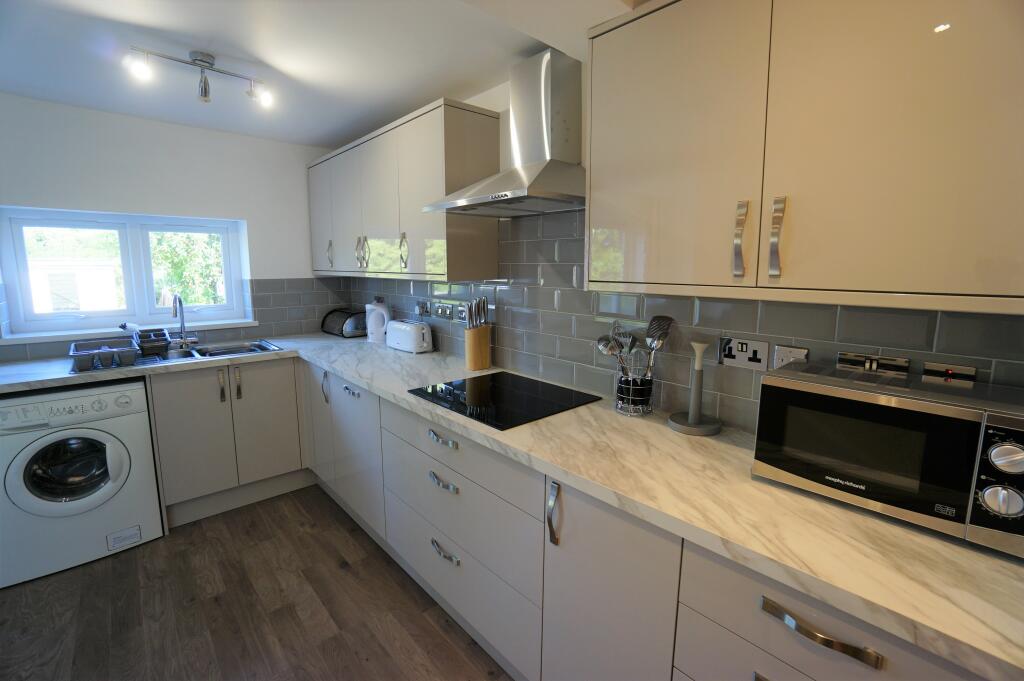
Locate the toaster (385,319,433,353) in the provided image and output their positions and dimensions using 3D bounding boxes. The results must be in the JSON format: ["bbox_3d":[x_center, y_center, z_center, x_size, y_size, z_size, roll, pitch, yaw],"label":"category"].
[{"bbox_3d":[-0.659,-0.036,2.717,0.300,0.190,0.155,9,12,41],"label":"toaster"}]

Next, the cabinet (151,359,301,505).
[{"bbox_3d":[-1.780,0.463,2.643,0.672,0.716,0.568,-8,13,-43],"label":"cabinet"}]

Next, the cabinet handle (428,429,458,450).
[{"bbox_3d":[-0.242,0.354,1.517,0.030,0.024,0.170,-8,13,-43],"label":"cabinet handle"}]

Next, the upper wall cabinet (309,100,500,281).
[{"bbox_3d":[-0.771,-0.778,2.605,0.320,0.783,1.718,-8,13,-43],"label":"upper wall cabinet"}]

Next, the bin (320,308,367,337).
[{"bbox_3d":[-1.272,-0.137,3.291,0.225,0.187,0.370,-8,13,-43],"label":"bin"}]

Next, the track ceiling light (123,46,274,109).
[{"bbox_3d":[-1.260,-1.068,1.732,0.490,0.192,0.100,-8,13,-43],"label":"track ceiling light"}]

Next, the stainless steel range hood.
[{"bbox_3d":[-0.015,-0.821,1.701,0.443,0.580,0.600,-8,13,-43],"label":"stainless steel range hood"}]

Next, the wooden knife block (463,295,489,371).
[{"bbox_3d":[-0.174,-0.035,2.190,0.115,0.370,0.085,-8,13,-43],"label":"wooden knife block"}]

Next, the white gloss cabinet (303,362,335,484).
[{"bbox_3d":[-0.908,0.465,2.685,0.567,0.716,0.350,-8,13,-43],"label":"white gloss cabinet"}]

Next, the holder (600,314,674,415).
[{"bbox_3d":[0.449,0.086,1.542,0.160,0.357,0.215,-8,13,-43],"label":"holder"}]

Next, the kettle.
[{"bbox_3d":[-0.922,-0.136,2.921,0.185,0.305,0.140,-3,10,-20],"label":"kettle"}]

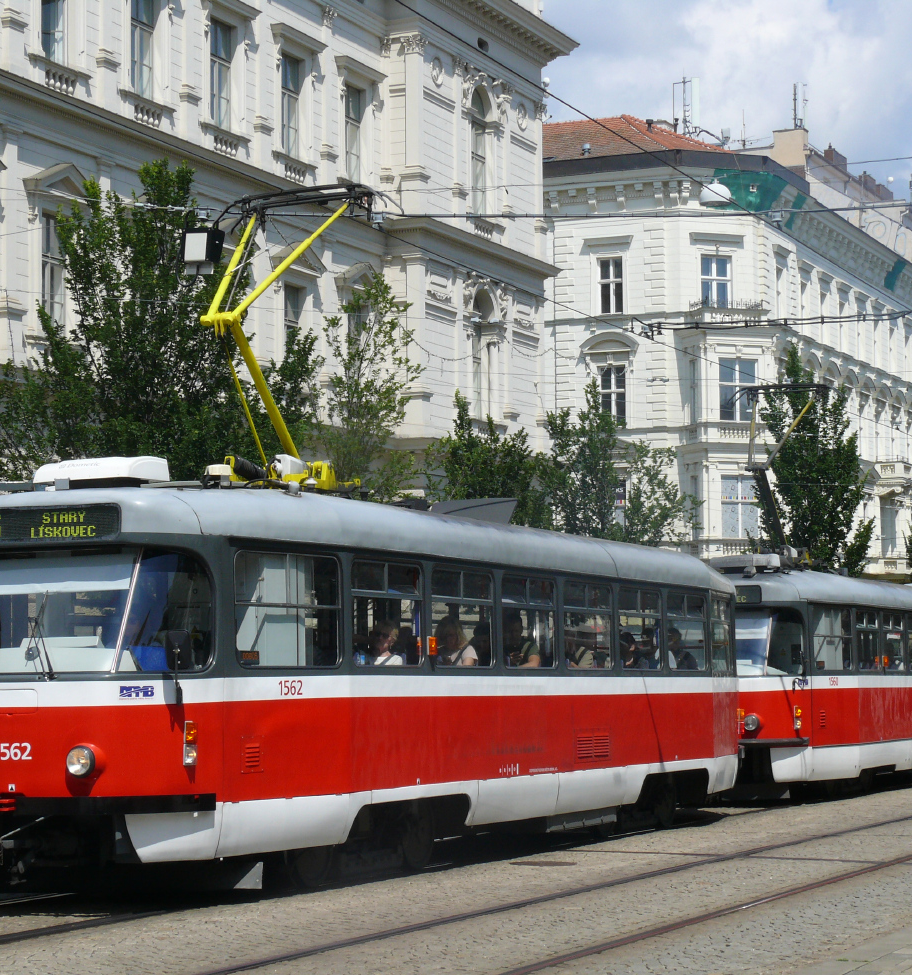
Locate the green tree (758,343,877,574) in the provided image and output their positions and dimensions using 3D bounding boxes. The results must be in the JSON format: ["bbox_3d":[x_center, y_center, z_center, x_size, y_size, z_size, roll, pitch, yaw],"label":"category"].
[{"bbox_3d":[12.380,1.606,80.202,4.000,12.830,4.000,-2,-4,23],"label":"green tree"}]

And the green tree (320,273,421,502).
[{"bbox_3d":[-1.787,0.501,49.840,2.900,10.050,2.900,-2,-4,23],"label":"green tree"}]

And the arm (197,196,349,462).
[{"bbox_3d":[-1.613,-1.358,19.775,1.200,2.300,1.650,-3,-5,24],"label":"arm"}]

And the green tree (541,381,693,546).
[{"bbox_3d":[4.321,1.910,63.948,4.200,9.550,4.200,-2,-4,23],"label":"green tree"}]

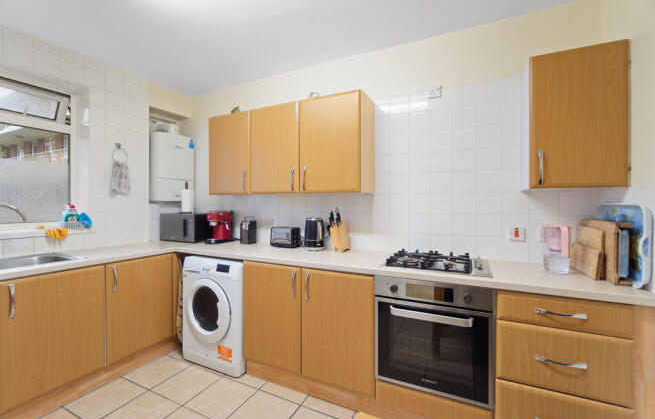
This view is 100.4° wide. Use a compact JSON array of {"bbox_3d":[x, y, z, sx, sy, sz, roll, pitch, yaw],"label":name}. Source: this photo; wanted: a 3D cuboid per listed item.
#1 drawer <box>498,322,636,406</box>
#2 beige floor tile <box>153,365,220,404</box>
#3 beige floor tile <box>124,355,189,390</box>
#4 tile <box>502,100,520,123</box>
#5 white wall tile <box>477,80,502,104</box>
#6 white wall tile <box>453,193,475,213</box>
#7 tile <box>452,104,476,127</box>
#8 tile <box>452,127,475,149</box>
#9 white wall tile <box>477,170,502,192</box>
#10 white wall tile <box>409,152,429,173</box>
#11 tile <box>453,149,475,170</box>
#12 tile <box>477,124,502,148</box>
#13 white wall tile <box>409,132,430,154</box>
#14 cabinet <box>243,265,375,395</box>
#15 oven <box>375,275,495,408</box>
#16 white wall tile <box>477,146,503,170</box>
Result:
[{"bbox_3d":[1.149,0.678,1.452,0.487,0.284,0.500,0,0,26],"label":"drawer"},{"bbox_3d":[-1.008,1.261,1.970,0.335,0.010,0.335,0,1,25],"label":"beige floor tile"},{"bbox_3d":[-1.287,1.236,2.081,0.330,0.010,0.330,0,0,26],"label":"beige floor tile"},{"bbox_3d":[1.235,-0.643,1.782,0.150,0.150,0.010,0,0,26],"label":"tile"},{"bbox_3d":[1.101,-0.795,1.846,0.150,0.150,0.010,0,0,26],"label":"white wall tile"},{"bbox_3d":[0.962,-0.041,1.915,0.150,0.150,0.010,0,0,26],"label":"white wall tile"},{"bbox_3d":[0.965,-0.645,1.912,0.150,0.150,0.010,0,0,26],"label":"tile"},{"bbox_3d":[0.979,-0.501,1.939,0.150,0.150,0.010,0,1,25],"label":"tile"},{"bbox_3d":[1.103,-0.197,1.865,0.150,0.150,0.010,0,0,26],"label":"white wall tile"},{"bbox_3d":[0.693,-0.345,2.043,0.150,0.150,0.010,0,0,26],"label":"white wall tile"},{"bbox_3d":[0.964,-0.347,1.924,0.149,0.150,0.009,0,0,26],"label":"tile"},{"bbox_3d":[1.116,-0.500,1.874,0.150,0.150,0.010,0,1,25],"label":"tile"},{"bbox_3d":[0.693,-0.503,2.061,0.150,0.150,0.010,0,0,26],"label":"white wall tile"},{"bbox_3d":[-0.045,0.744,2.067,1.000,0.717,0.570,0,0,26],"label":"cabinet"},{"bbox_3d":[0.673,0.688,1.716,0.597,0.597,0.560,0,1,25],"label":"oven"},{"bbox_3d":[1.116,-0.348,1.876,0.150,0.150,0.010,0,1,25],"label":"white wall tile"}]

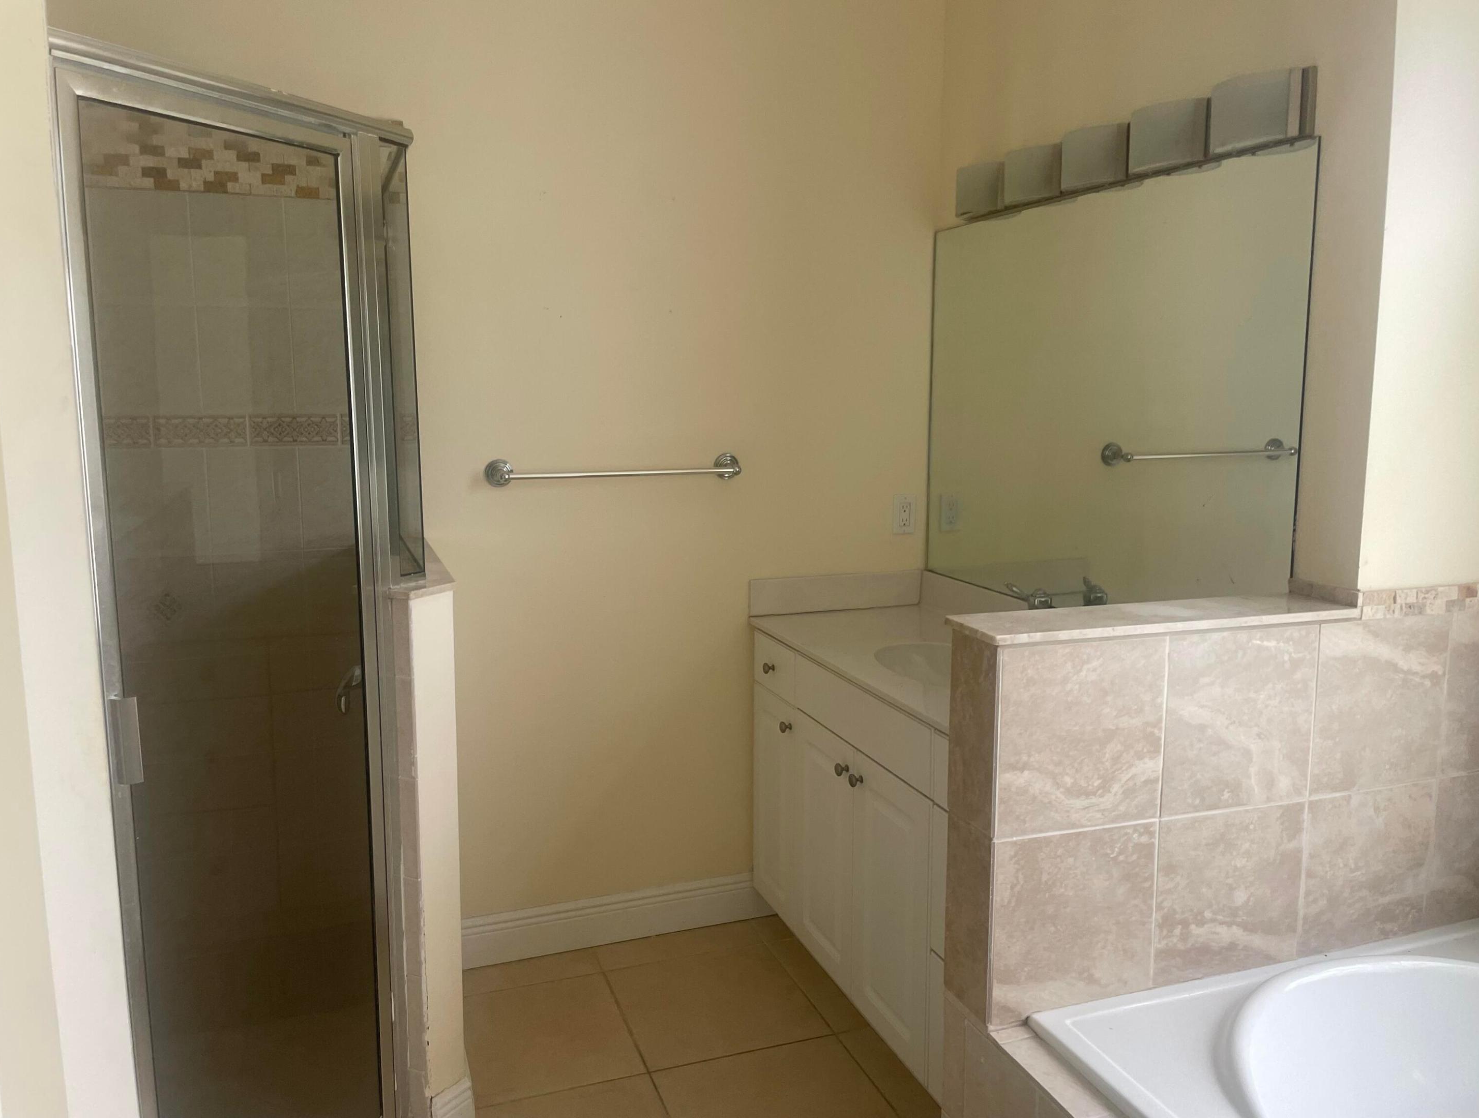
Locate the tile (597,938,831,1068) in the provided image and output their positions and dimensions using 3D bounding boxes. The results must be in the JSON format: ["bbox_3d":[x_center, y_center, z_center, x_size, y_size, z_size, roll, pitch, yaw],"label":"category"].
[{"bbox_3d":[-0.065,1.104,2.783,0.447,0.010,0.461,-3,9,-20],"label":"tile"}]

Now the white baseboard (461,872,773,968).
[{"bbox_3d":[-0.333,0.984,3.070,0.936,0.139,0.016,-3,9,-20],"label":"white baseboard"}]

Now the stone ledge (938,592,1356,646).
[{"bbox_3d":[0.684,0.096,1.832,0.706,0.018,0.146,-3,9,-20],"label":"stone ledge"}]

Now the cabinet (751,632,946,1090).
[{"bbox_3d":[0.512,0.688,2.650,0.536,0.839,1.287,-3,9,-20],"label":"cabinet"}]

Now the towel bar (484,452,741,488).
[{"bbox_3d":[-0.305,-0.226,2.863,0.672,0.069,0.075,-3,9,-20],"label":"towel bar"}]

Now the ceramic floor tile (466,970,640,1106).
[{"bbox_3d":[-0.471,1.125,2.637,0.406,0.010,0.459,-3,9,-20],"label":"ceramic floor tile"}]

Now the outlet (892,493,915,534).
[{"bbox_3d":[0.474,-0.127,3.200,0.071,0.115,0.008,-3,9,-20],"label":"outlet"}]

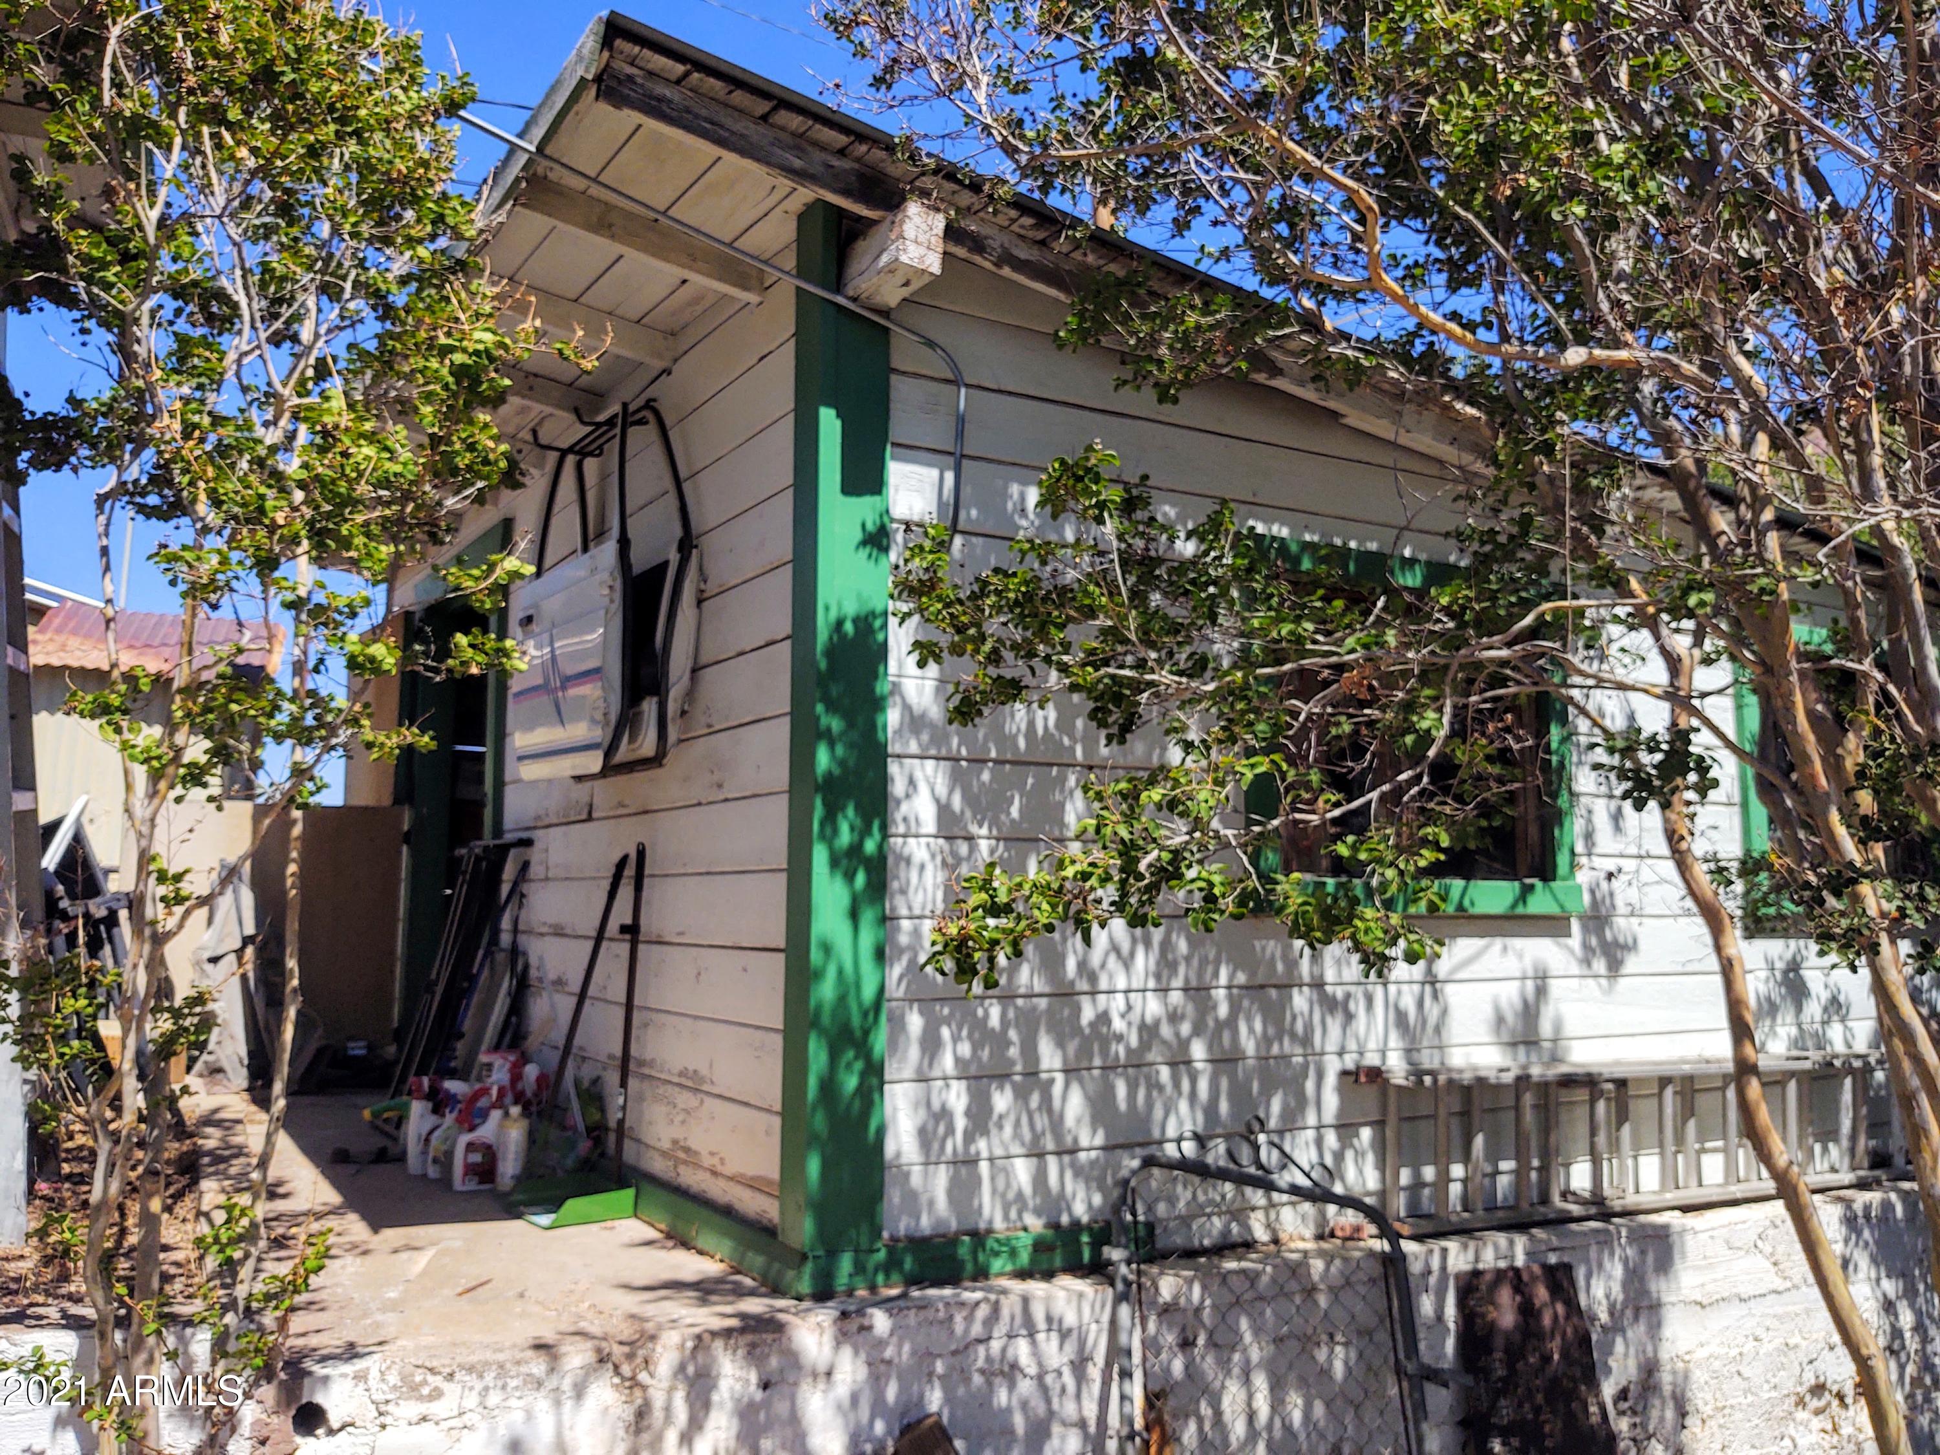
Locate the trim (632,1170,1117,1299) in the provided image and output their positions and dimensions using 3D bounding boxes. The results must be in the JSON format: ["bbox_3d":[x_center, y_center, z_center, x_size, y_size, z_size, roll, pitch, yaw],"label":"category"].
[{"bbox_3d":[-0.259,1.230,3.832,0.852,0.130,1.090,4,-8,-30],"label":"trim"}]

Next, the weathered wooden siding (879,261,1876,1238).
[{"bbox_3d":[1.546,0.149,4.461,4.060,2.250,0.120,4,-8,-30],"label":"weathered wooden siding"}]

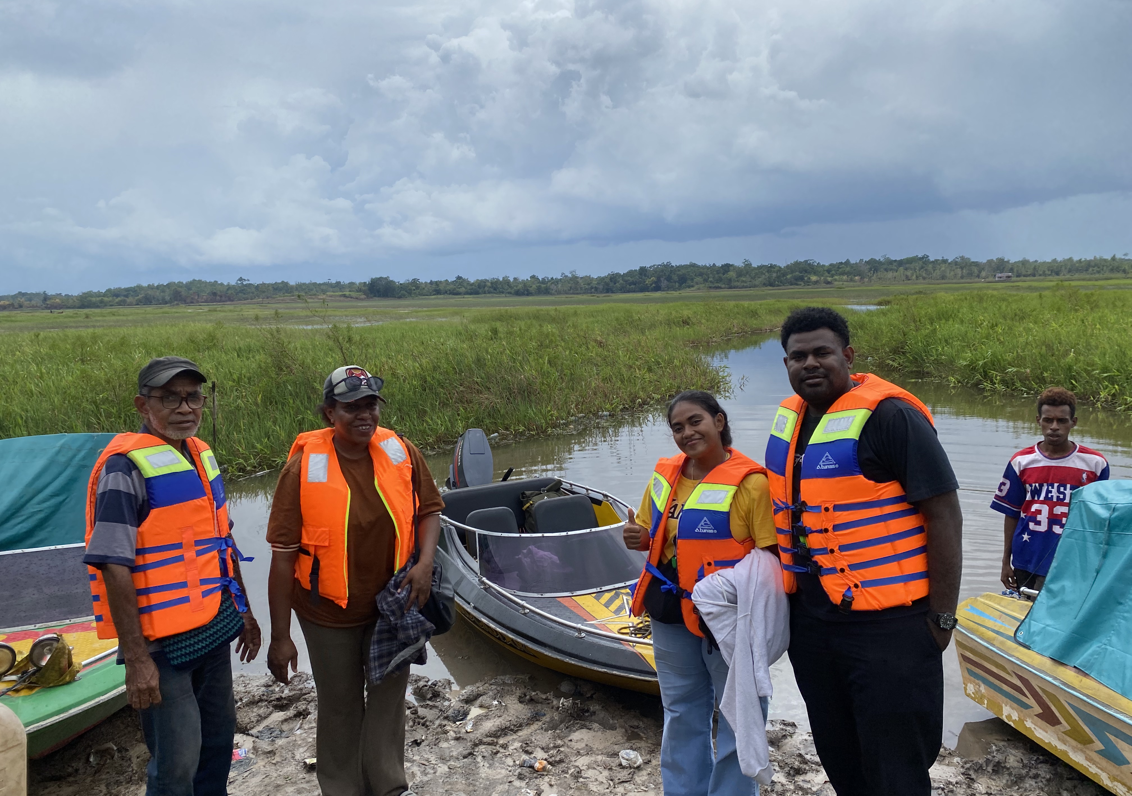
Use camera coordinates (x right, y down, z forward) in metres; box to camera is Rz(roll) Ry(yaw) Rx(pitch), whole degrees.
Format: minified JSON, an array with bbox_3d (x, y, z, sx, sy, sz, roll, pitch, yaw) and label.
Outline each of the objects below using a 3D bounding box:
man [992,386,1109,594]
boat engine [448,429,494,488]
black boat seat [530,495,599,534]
[{"bbox_3d":[2.438,0.764,4.290,0.540,1.660,0.310,1,8,19],"label":"man"},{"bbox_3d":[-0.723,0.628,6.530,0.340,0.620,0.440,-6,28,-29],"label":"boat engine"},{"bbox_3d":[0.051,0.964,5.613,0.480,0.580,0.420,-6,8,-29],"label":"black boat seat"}]

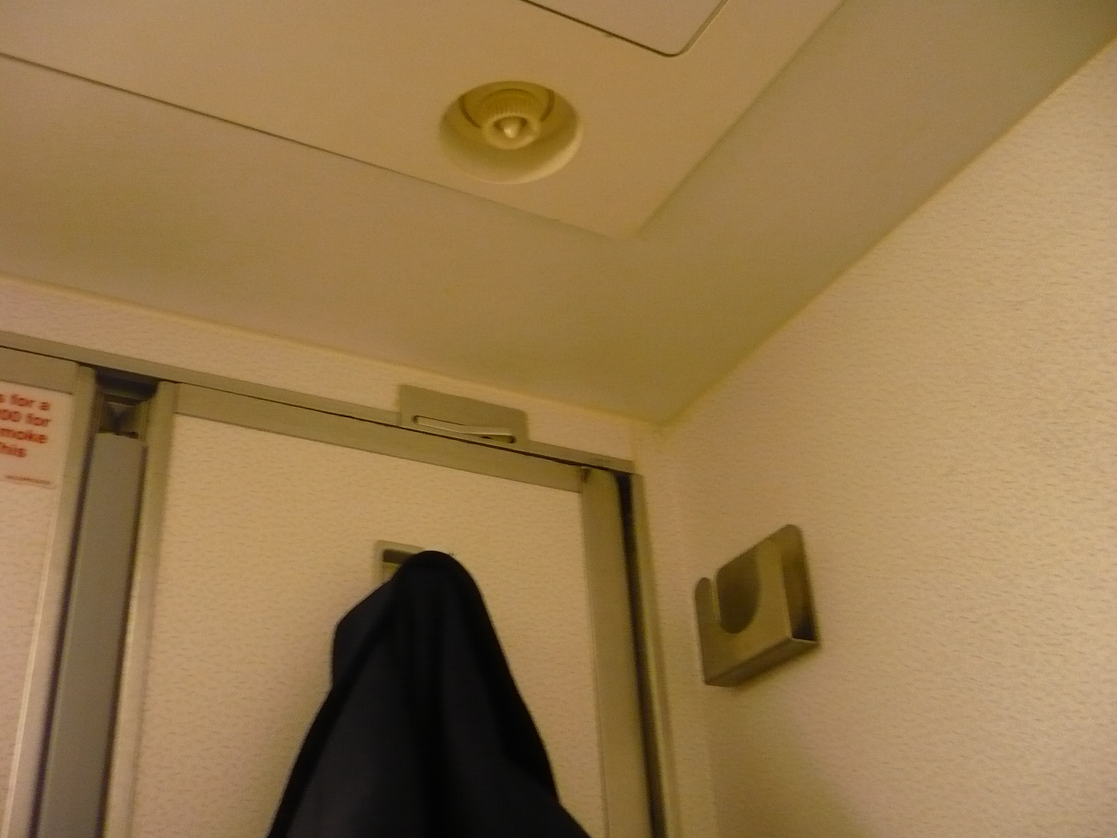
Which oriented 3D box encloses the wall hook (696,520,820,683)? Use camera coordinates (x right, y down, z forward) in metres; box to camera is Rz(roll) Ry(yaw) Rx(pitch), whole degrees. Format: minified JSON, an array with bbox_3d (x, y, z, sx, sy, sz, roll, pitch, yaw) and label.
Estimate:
[{"bbox_3d":[0.100,0.095,0.583,0.018,0.065,0.075,11,-31,-25],"label":"wall hook"}]

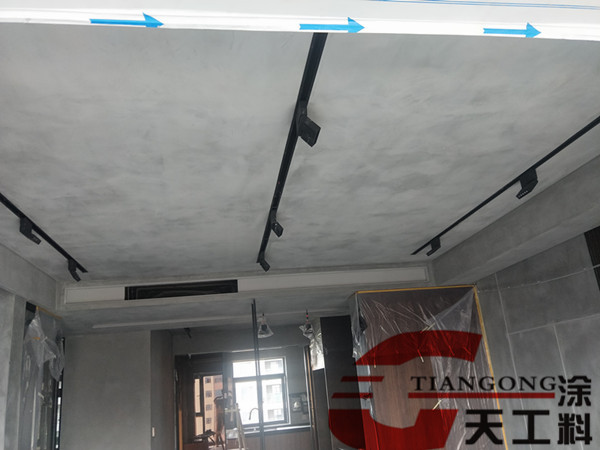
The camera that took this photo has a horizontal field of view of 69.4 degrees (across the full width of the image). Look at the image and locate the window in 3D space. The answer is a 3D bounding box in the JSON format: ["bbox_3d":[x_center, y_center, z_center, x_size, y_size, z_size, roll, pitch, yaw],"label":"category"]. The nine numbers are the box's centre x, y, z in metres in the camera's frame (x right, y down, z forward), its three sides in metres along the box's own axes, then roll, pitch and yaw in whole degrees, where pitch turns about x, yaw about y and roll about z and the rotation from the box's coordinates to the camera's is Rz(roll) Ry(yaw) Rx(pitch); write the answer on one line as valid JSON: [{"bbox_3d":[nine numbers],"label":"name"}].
[{"bbox_3d":[-0.688,3.018,7.836,0.960,1.146,0.100,-2,-20,-10],"label":"window"}]

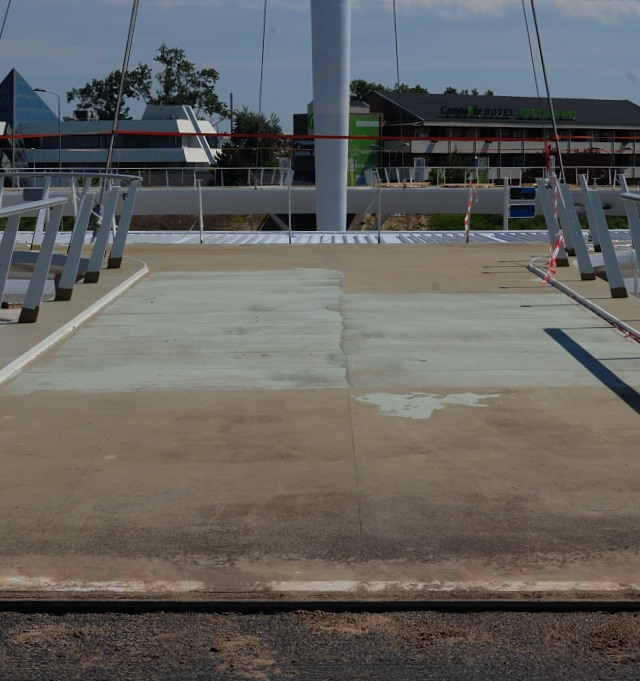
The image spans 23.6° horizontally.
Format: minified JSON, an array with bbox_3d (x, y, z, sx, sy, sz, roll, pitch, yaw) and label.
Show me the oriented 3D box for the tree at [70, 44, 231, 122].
[{"bbox_3d":[-22.244,-28.043,198.086,20.000,20.014,14.000,0,7,0],"label":"tree"}]

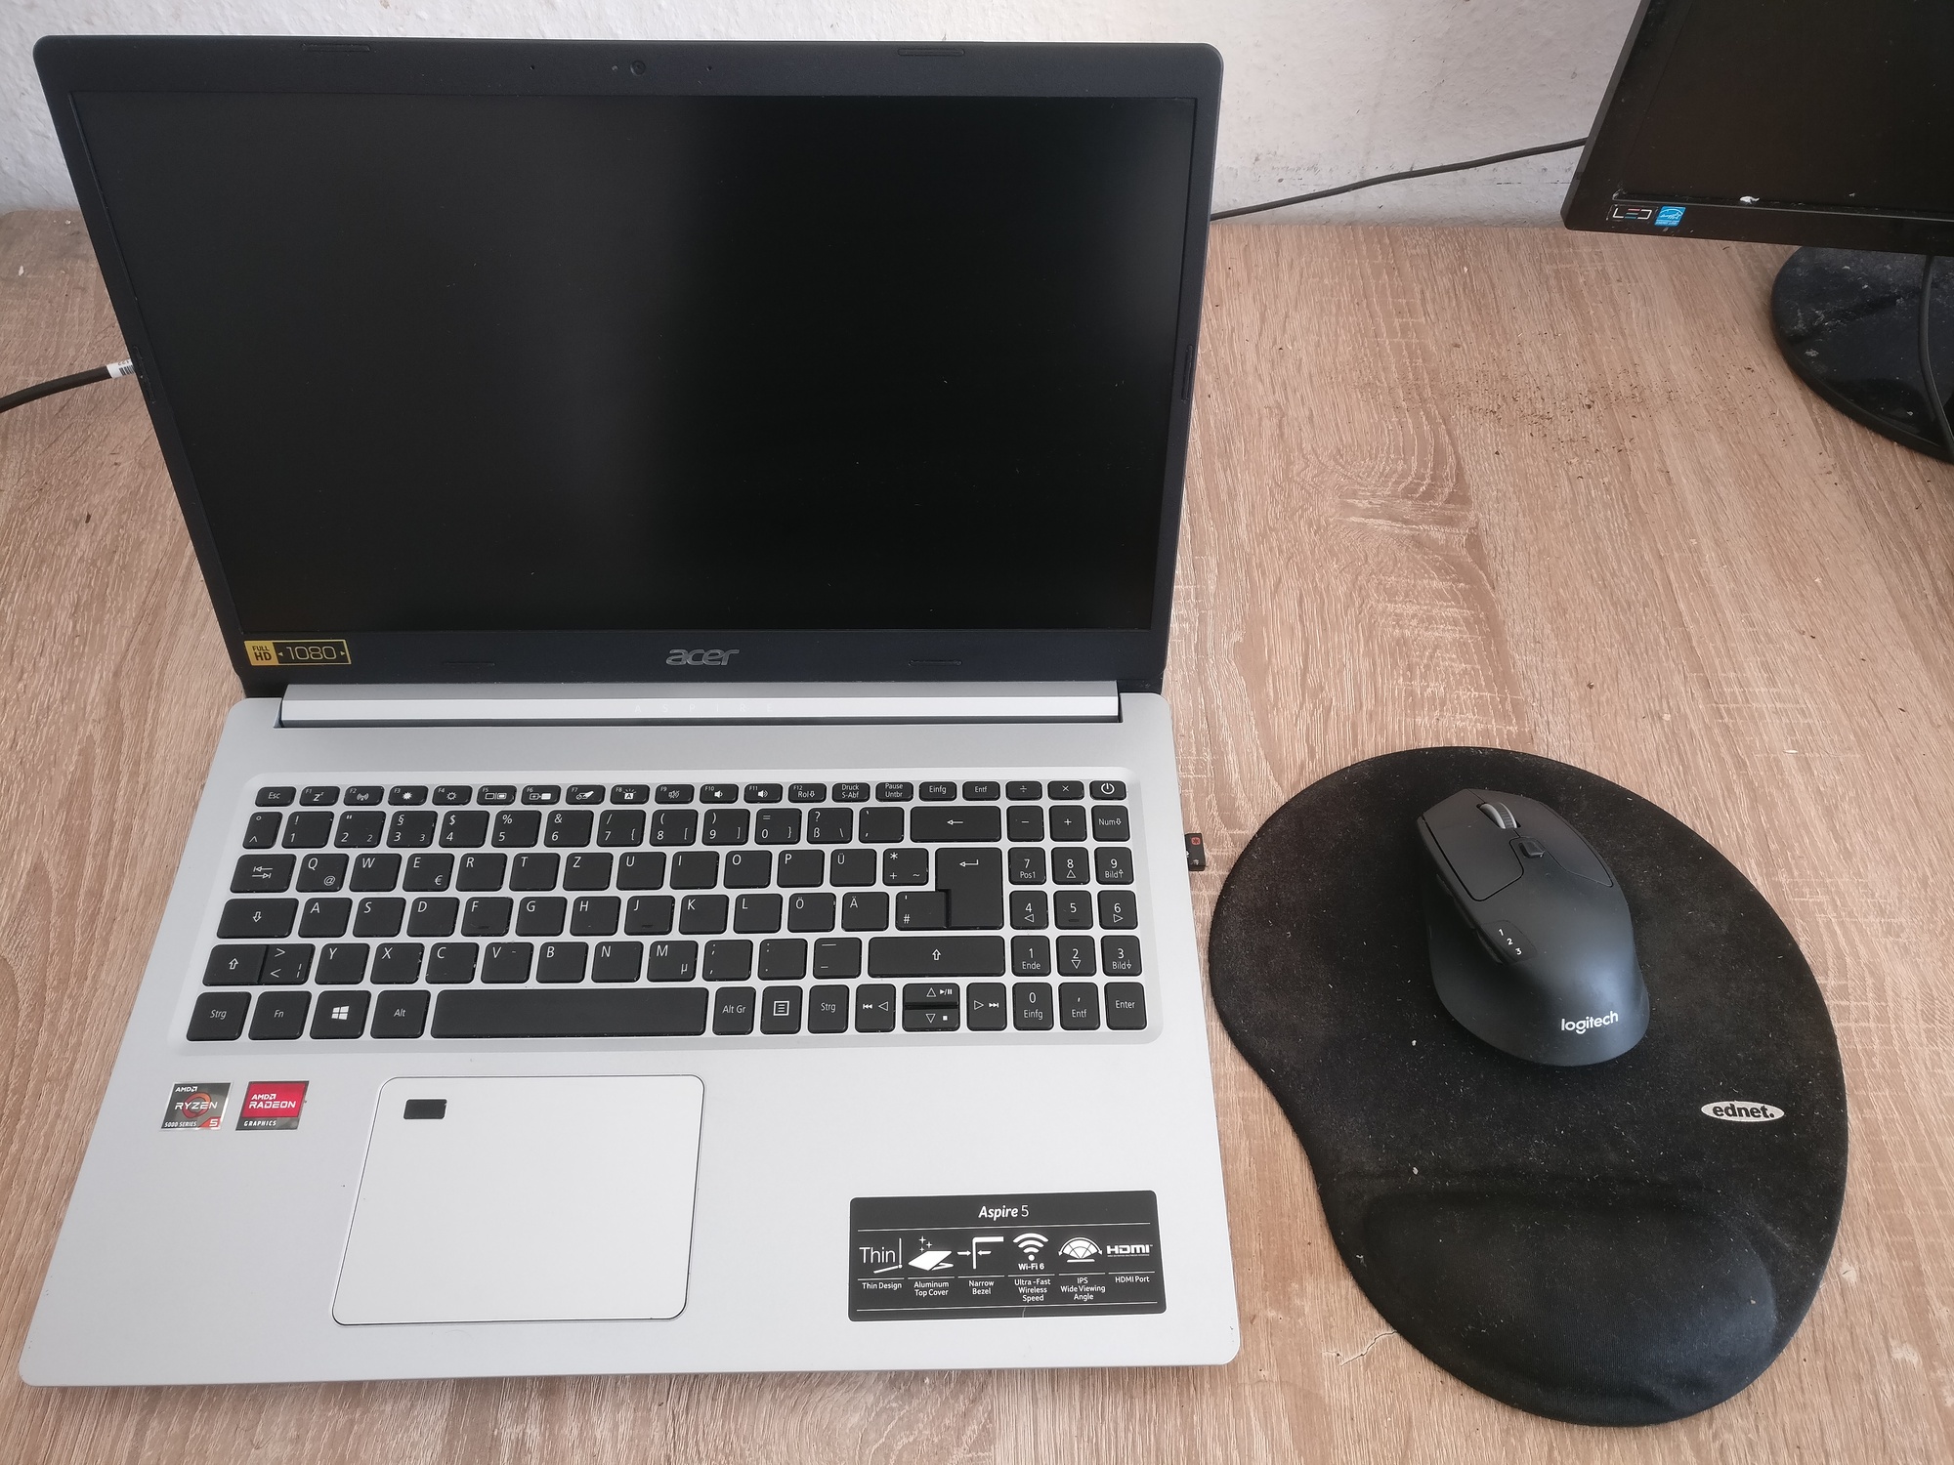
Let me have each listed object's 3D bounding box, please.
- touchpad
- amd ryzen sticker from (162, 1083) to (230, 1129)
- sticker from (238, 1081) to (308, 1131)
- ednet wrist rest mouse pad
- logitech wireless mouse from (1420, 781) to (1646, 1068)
[{"bbox_3d":[-0.143,0.146,0.500,0.105,0.002,0.078,0,54,-1],"label":"touchpad"},{"bbox_3d":[-0.254,0.122,0.514,0.019,0.001,0.016,0,54,-1],"label":"amd ryzen sticker"},{"bbox_3d":[-0.229,0.122,0.515,0.020,0.001,0.017,0,54,-1],"label":"sticker"},{"bbox_3d":[0.192,0.102,0.546,0.218,0.021,0.254,3,53,1],"label":"ednet wrist rest mouse pad"},{"bbox_3d":[0.196,0.062,0.557,0.074,0.045,0.113,-15,54,-12],"label":"logitech wireless mouse"}]

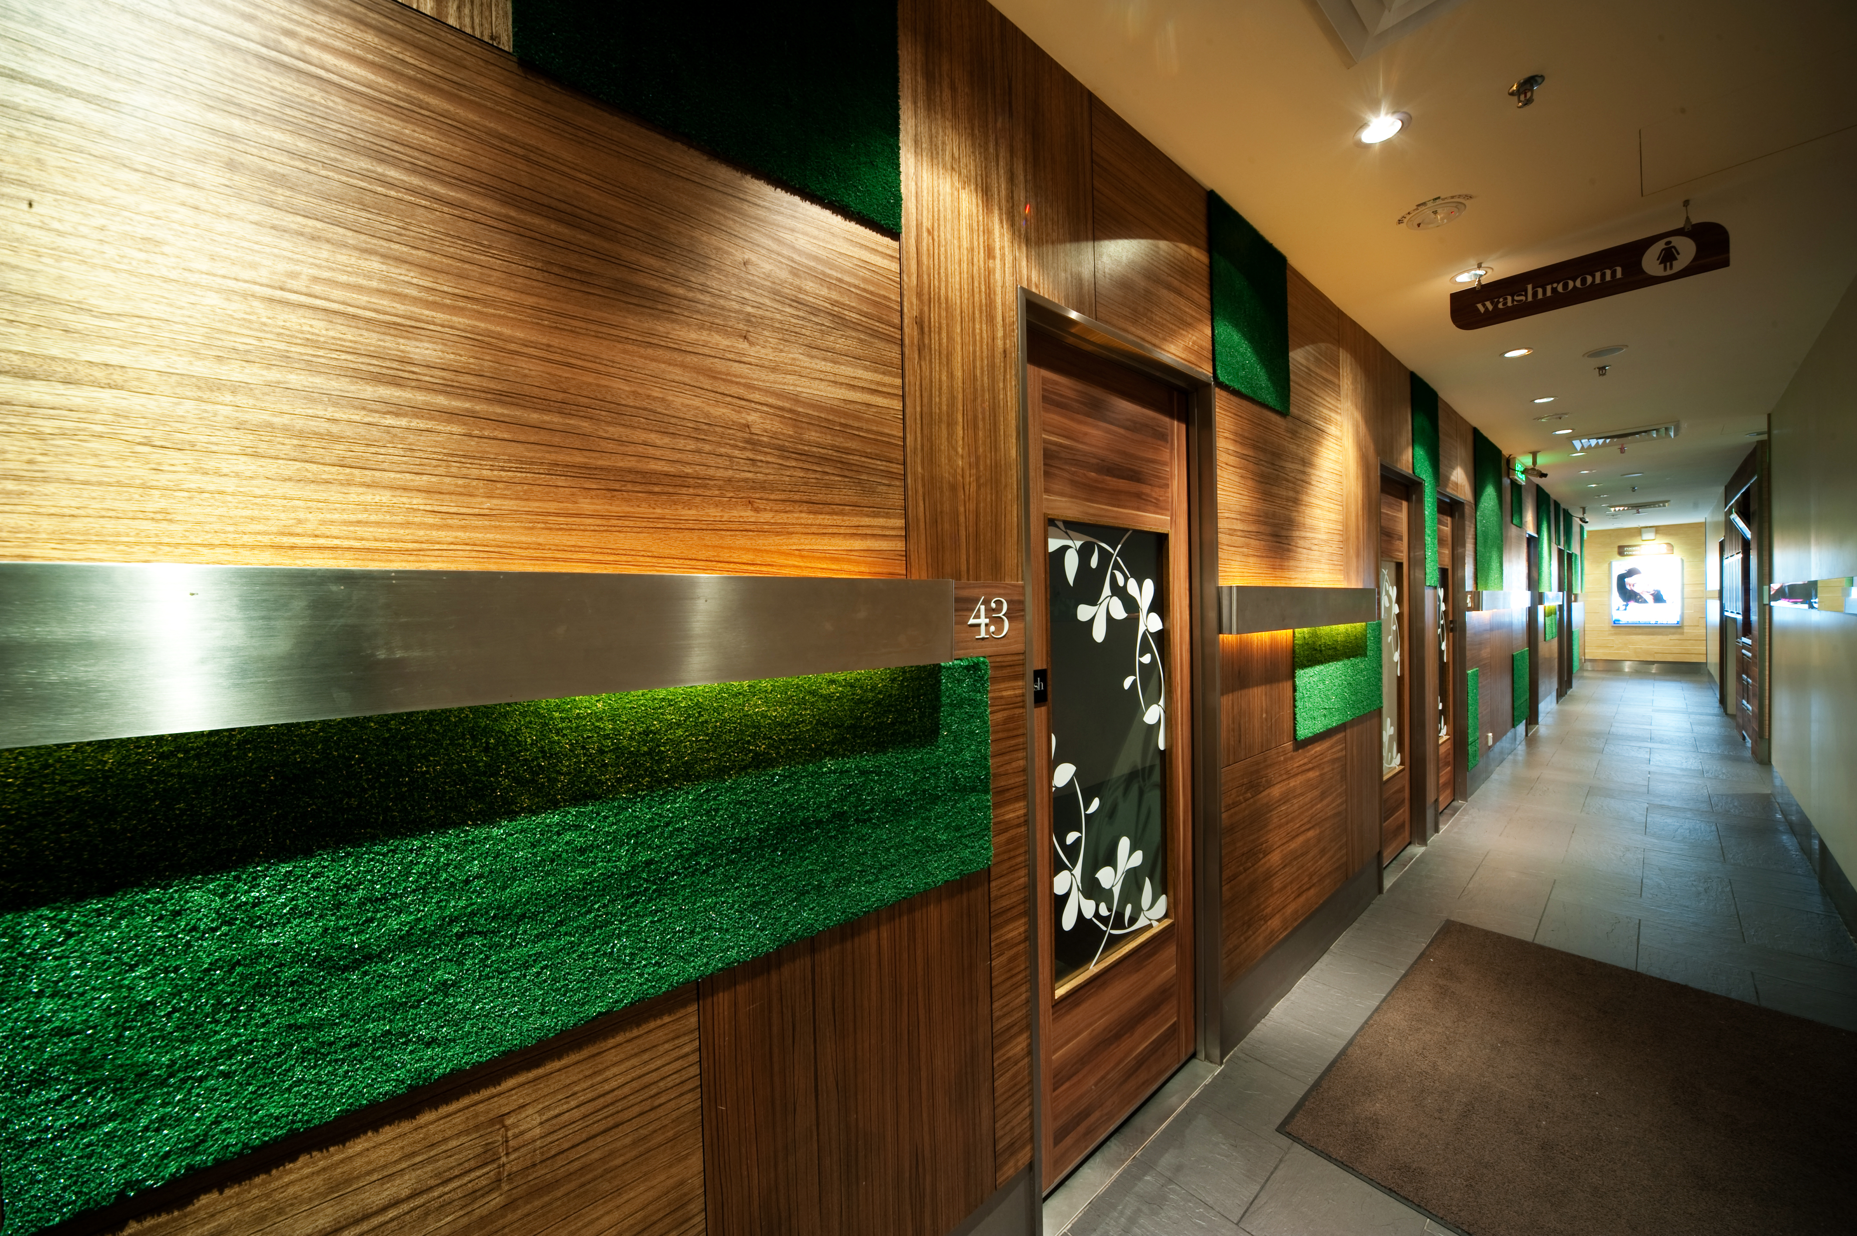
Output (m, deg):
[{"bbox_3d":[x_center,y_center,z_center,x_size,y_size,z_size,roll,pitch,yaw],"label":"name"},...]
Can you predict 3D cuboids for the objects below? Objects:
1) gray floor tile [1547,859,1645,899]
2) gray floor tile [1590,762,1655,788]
[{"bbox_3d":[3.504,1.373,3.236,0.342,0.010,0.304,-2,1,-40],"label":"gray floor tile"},{"bbox_3d":[5.721,1.301,5.103,0.616,0.010,0.296,-2,1,-40],"label":"gray floor tile"}]

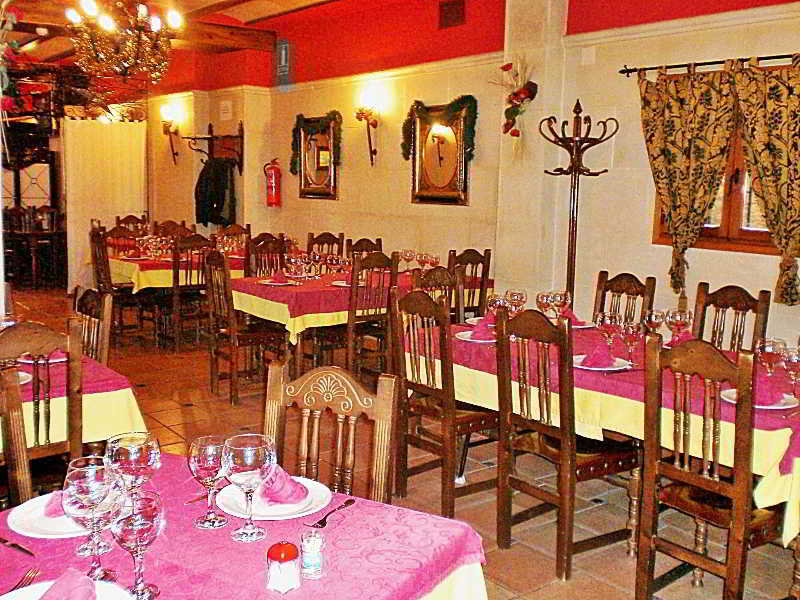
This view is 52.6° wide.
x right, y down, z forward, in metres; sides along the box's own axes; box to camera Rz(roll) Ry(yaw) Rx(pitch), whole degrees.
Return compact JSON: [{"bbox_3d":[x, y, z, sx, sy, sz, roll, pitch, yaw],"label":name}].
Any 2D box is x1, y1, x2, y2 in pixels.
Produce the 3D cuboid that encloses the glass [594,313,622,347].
[{"bbox_3d":[0.912,0.157,3.516,0.110,0.203,0.110,1,8,0],"label":"glass"}]

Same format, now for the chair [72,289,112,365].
[{"bbox_3d":[-1.486,0.466,3.412,0.450,1.020,0.410,-6,11,-39],"label":"chair"}]

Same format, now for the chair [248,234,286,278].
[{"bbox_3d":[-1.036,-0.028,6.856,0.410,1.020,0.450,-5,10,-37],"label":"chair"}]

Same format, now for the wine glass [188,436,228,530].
[{"bbox_3d":[-0.400,0.383,1.706,0.083,0.177,0.083,1,8,0],"label":"wine glass"}]

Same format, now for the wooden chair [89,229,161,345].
[{"bbox_3d":[-2.501,-0.148,7.358,0.480,1.040,0.420,-4,10,-35],"label":"wooden chair"}]

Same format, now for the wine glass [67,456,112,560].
[{"bbox_3d":[-0.612,0.411,1.613,0.097,0.181,0.097,1,8,0],"label":"wine glass"}]

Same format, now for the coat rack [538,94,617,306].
[{"bbox_3d":[1.086,-0.244,5.151,0.490,2.010,0.490,-6,10,-40],"label":"coat rack"}]

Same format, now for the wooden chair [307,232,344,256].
[{"bbox_3d":[-0.825,-0.165,7.919,0.395,1.000,0.480,-4,9,-31],"label":"wooden chair"}]

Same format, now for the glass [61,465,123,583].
[{"bbox_3d":[-0.563,0.413,1.498,0.109,0.200,0.109,3,9,6],"label":"glass"}]

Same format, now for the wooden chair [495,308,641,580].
[{"bbox_3d":[0.700,0.556,3.344,0.480,1.020,0.395,-5,10,-34],"label":"wooden chair"}]

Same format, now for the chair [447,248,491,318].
[{"bbox_3d":[0.408,0.111,6.403,0.395,1.020,0.480,-4,10,-32],"label":"chair"}]

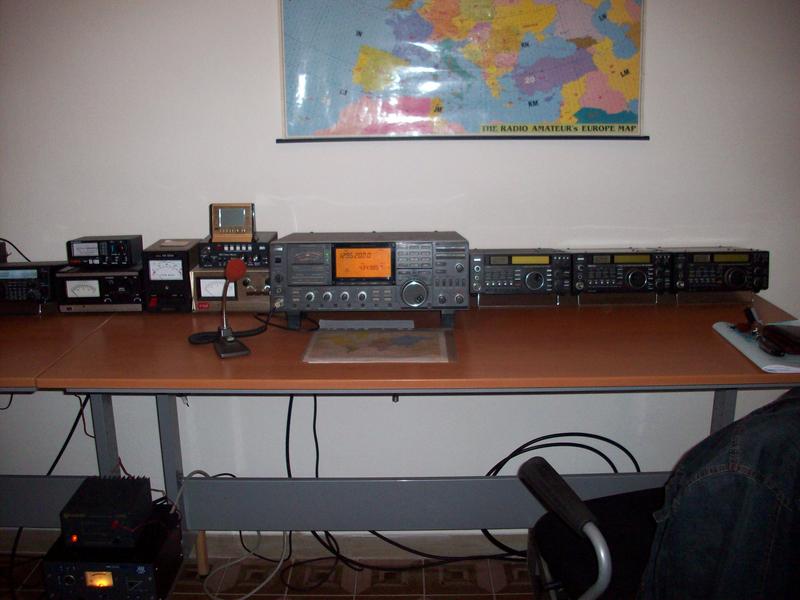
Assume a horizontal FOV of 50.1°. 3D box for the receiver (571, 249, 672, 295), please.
[{"bbox_3d":[0.530,-0.078,2.145,0.241,0.100,0.250,-1,7,1],"label":"receiver"}]

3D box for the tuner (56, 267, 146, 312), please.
[{"bbox_3d":[-0.710,-0.044,2.125,0.214,0.098,0.230,-1,14,1],"label":"tuner"}]

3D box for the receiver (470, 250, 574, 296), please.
[{"bbox_3d":[0.290,-0.076,2.146,0.241,0.100,0.250,-1,7,1],"label":"receiver"}]

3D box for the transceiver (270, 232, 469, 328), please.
[{"bbox_3d":[-0.063,-0.061,2.008,0.425,0.176,0.400,-1,9,1],"label":"transceiver"}]

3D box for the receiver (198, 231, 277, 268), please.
[{"bbox_3d":[-0.390,-0.123,2.104,0.170,0.062,0.160,-1,14,1],"label":"receiver"}]

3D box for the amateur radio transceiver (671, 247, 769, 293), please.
[{"bbox_3d":[0.762,-0.081,2.142,0.241,0.100,0.250,-1,7,1],"label":"amateur radio transceiver"}]

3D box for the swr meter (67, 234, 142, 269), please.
[{"bbox_3d":[-0.736,-0.122,2.145,0.155,0.064,0.103,0,13,0],"label":"swr meter"}]

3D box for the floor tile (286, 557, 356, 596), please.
[{"bbox_3d":[-0.219,0.796,2.451,0.195,0.010,0.195,-1,14,1],"label":"floor tile"}]

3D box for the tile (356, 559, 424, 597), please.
[{"bbox_3d":[-0.027,0.795,2.448,0.196,0.010,0.195,-1,14,1],"label":"tile"}]

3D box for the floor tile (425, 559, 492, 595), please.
[{"bbox_3d":[0.165,0.792,2.447,0.195,0.010,0.195,-1,14,1],"label":"floor tile"}]

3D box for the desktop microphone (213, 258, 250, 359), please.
[{"bbox_3d":[-0.337,0.008,1.703,0.064,0.186,0.115,-7,15,-24],"label":"desktop microphone"}]

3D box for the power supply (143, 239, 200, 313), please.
[{"bbox_3d":[-0.542,-0.063,2.080,0.112,0.150,0.175,-1,14,1],"label":"power supply"}]

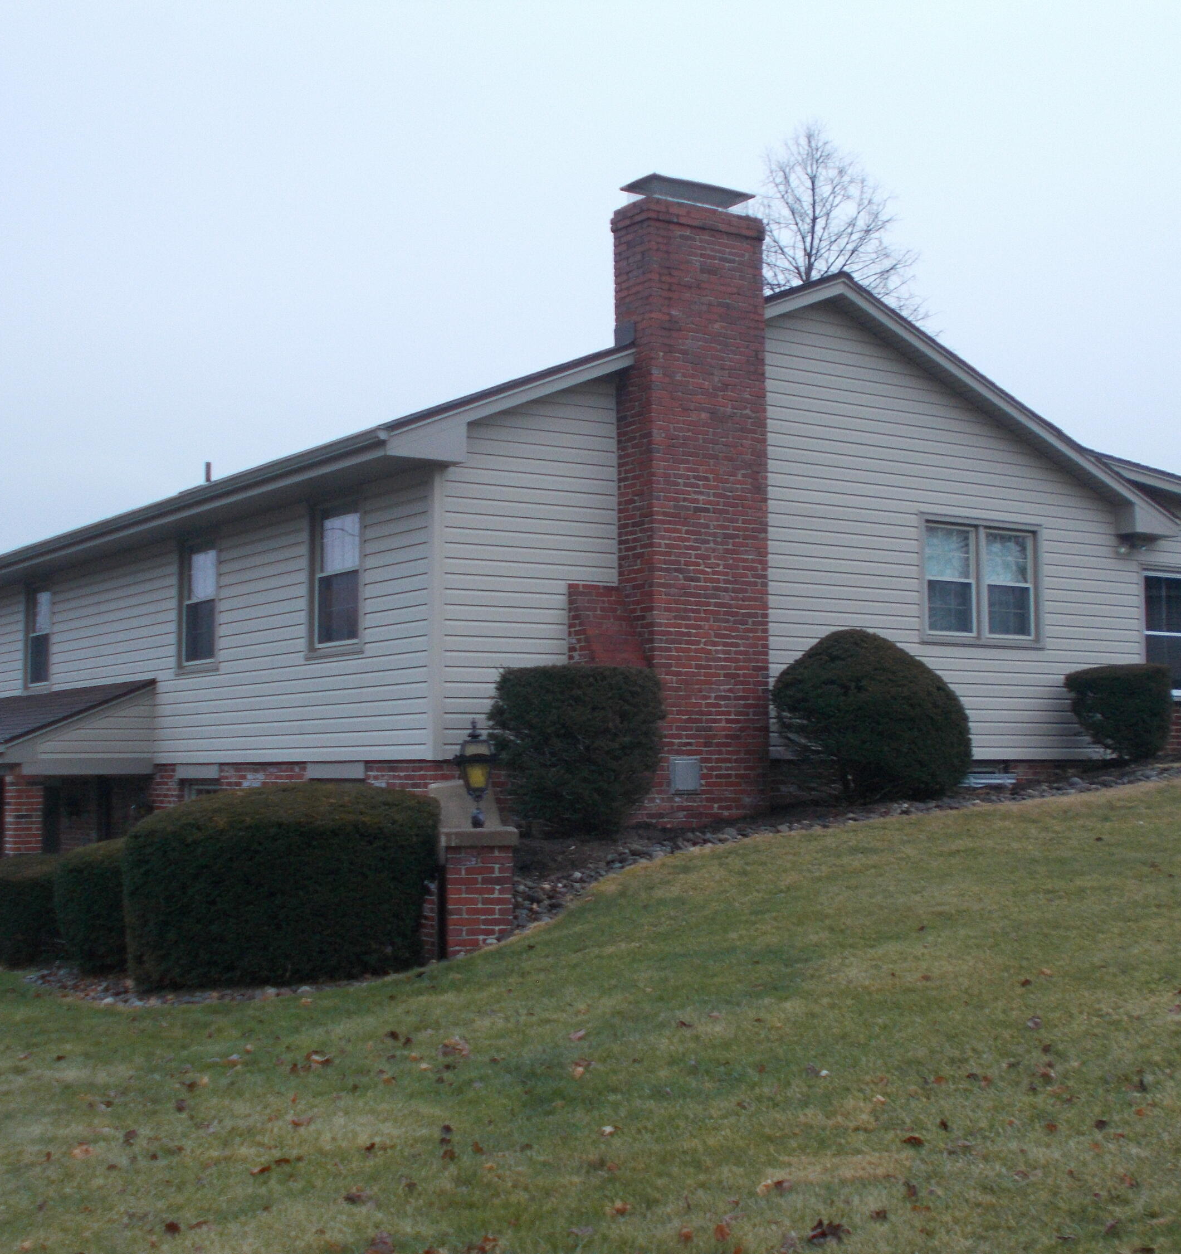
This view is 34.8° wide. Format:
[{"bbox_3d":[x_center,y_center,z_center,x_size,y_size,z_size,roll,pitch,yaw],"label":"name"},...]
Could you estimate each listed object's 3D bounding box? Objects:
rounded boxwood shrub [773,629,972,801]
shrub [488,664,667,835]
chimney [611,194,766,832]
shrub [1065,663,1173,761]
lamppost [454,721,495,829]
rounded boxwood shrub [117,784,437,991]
[{"bbox_3d":[2.474,0.778,16.604,1.614,1.512,1.614,0,-5,0],"label":"rounded boxwood shrub"},{"bbox_3d":[-0.116,0.974,14.793,1.246,1.332,1.246,0,-5,0],"label":"shrub"},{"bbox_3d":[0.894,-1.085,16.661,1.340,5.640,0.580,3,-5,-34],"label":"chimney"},{"bbox_3d":[5.310,0.854,18.920,0.962,0.979,0.934,3,-5,-34],"label":"shrub"},{"bbox_3d":[-0.770,0.983,12.550,0.265,0.720,0.265,0,-5,-3],"label":"lamppost"},{"bbox_3d":[-2.310,1.900,13.972,2.027,1.479,2.189,3,-5,-34],"label":"rounded boxwood shrub"}]

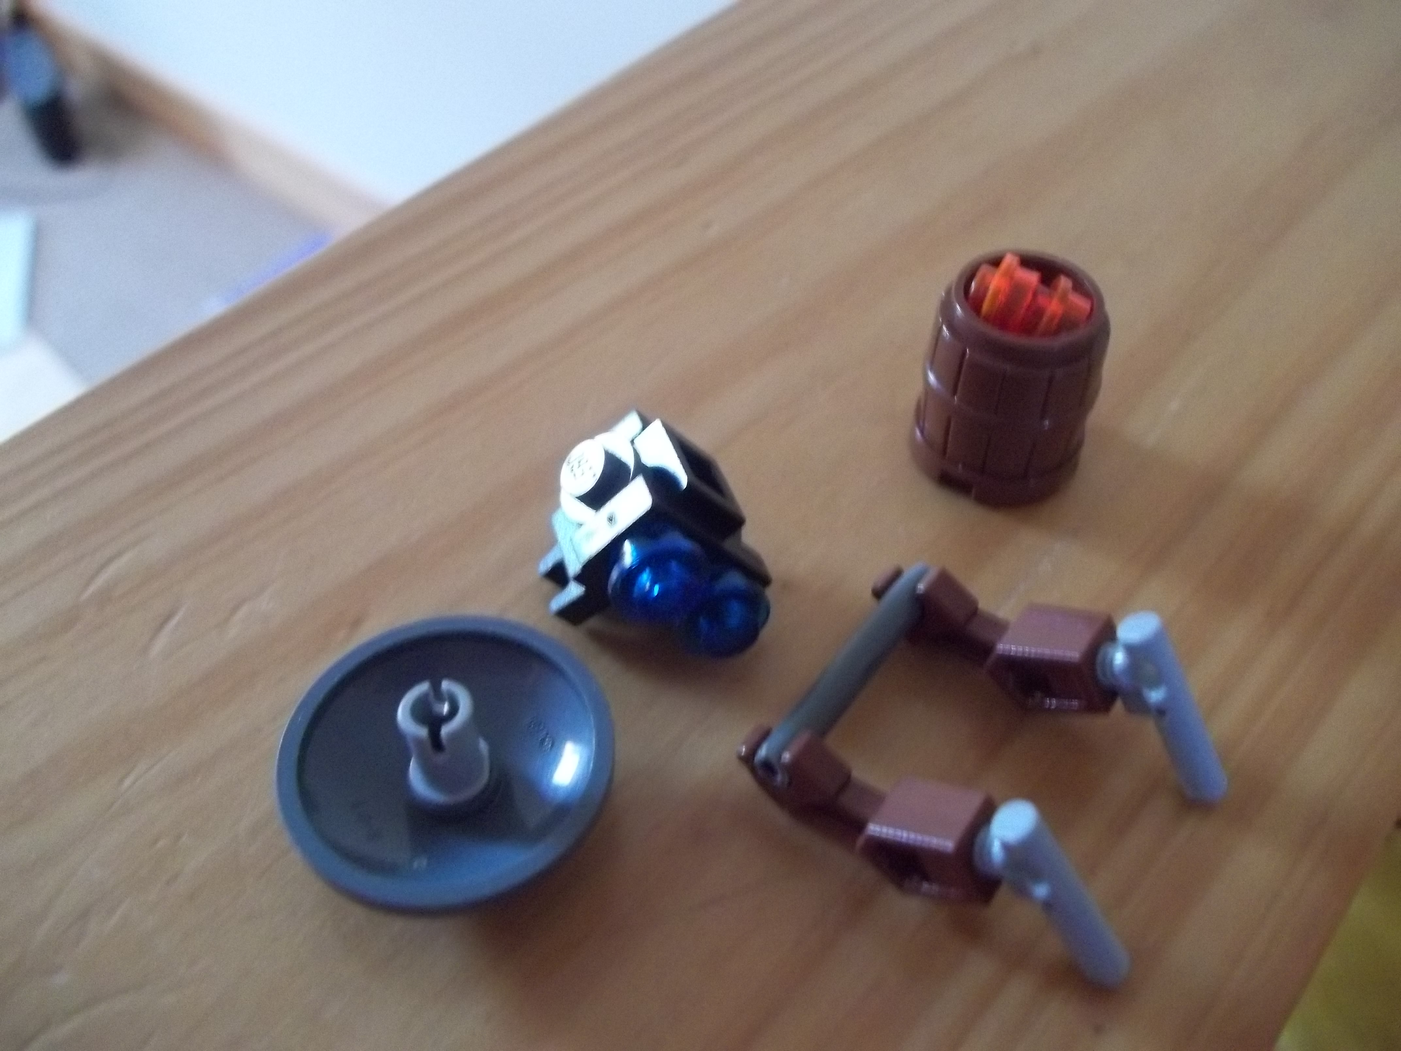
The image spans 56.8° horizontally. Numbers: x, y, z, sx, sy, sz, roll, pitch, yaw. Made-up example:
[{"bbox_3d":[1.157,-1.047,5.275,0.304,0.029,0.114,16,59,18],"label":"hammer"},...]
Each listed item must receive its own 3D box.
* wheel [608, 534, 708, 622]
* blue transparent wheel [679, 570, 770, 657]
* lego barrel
[{"bbox_3d":[-0.003,0.004,0.100,0.008,0.008,0.005,-13,49,-12],"label":"wheel"},{"bbox_3d":[0.002,0.007,0.106,0.008,0.008,0.005,-13,49,-12],"label":"blue transparent wheel"},{"bbox_3d":[0.028,-0.014,0.117,0.016,0.018,0.016,0,49,0],"label":"lego barrel"}]

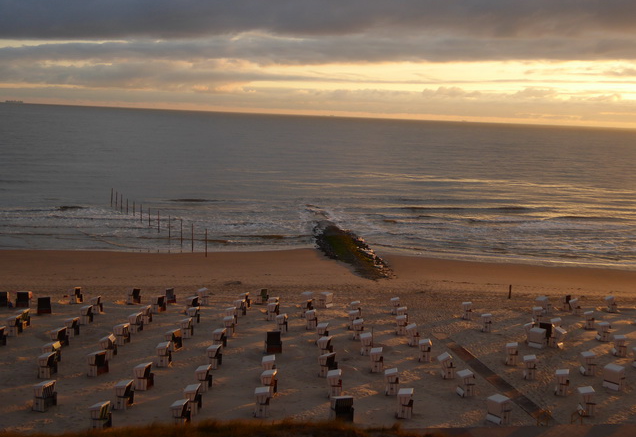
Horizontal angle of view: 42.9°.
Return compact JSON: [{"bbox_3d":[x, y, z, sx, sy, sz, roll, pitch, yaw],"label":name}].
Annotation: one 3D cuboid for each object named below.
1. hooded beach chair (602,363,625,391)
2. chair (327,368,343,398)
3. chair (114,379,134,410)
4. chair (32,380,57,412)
[{"bbox_3d":[21.682,11.656,59.195,0.951,1.620,1.210,-3,9,-37],"label":"hooded beach chair"},{"bbox_3d":[1.144,11.261,55.114,0.937,1.620,1.210,3,7,5],"label":"chair"},{"bbox_3d":[-12.768,11.636,53.298,0.970,1.600,1.200,3,7,7],"label":"chair"},{"bbox_3d":[-16.987,11.008,50.253,0.881,1.620,1.210,5,8,19],"label":"chair"}]

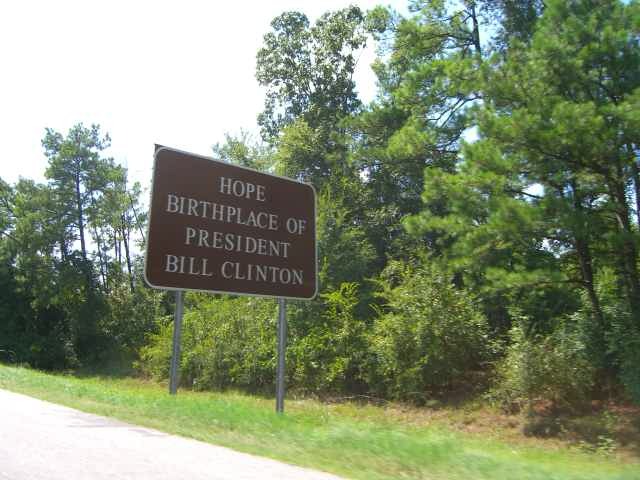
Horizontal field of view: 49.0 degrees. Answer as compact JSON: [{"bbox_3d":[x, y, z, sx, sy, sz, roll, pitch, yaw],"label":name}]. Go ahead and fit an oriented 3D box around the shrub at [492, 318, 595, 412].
[{"bbox_3d":[5.917,3.322,18.600,2.450,2.250,2.200,0,-8,18],"label":"shrub"}]

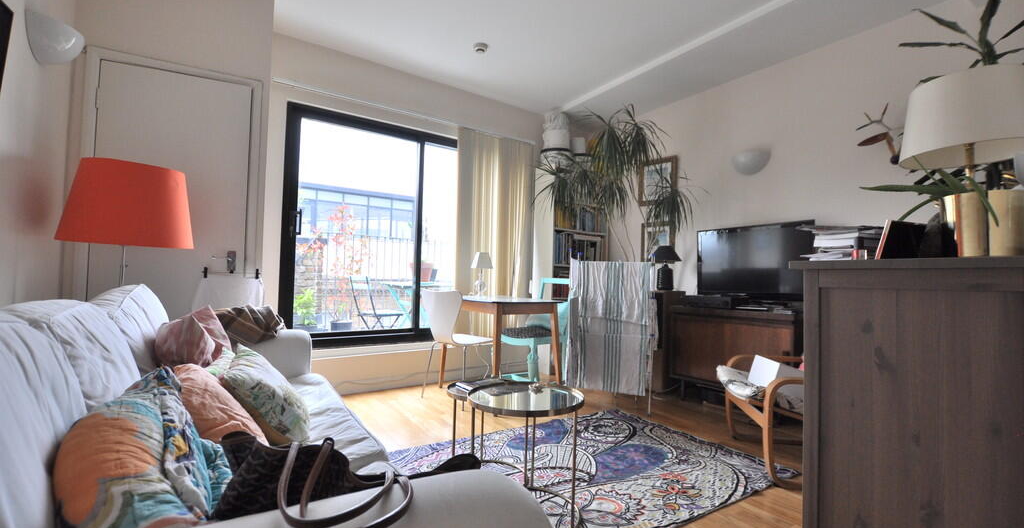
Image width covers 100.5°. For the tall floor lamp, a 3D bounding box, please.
[{"bbox_3d":[-1.657,0.252,1.835,0.450,1.360,0.450,3,-2,-34],"label":"tall floor lamp"}]

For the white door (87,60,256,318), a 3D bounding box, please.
[{"bbox_3d":[-1.780,-0.035,2.238,0.640,1.950,0.050,2,-2,-27],"label":"white door"}]

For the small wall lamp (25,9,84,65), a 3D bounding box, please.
[{"bbox_3d":[-1.769,-0.877,1.677,0.130,0.170,0.275,3,-2,-34],"label":"small wall lamp"}]

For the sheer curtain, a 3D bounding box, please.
[{"bbox_3d":[-0.138,-0.253,3.863,0.850,1.840,0.110,3,-2,-34],"label":"sheer curtain"}]

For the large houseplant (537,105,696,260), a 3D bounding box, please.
[{"bbox_3d":[0.834,-0.137,3.576,1.000,2.340,1.050,3,-2,-34],"label":"large houseplant"}]

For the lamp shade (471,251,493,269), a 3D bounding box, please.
[{"bbox_3d":[-0.248,-0.031,3.474,0.145,0.140,0.145,3,-2,-34],"label":"lamp shade"}]

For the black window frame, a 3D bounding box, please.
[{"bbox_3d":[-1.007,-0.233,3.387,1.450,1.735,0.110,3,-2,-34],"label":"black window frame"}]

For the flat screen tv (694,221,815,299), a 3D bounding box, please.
[{"bbox_3d":[1.667,0.007,2.990,0.090,0.540,0.800,3,-2,-34],"label":"flat screen tv"}]

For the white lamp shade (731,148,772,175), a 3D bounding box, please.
[{"bbox_3d":[1.754,-0.756,3.171,0.130,0.165,0.275,3,-2,-34],"label":"white lamp shade"}]

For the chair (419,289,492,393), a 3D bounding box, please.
[{"bbox_3d":[-0.360,0.604,3.222,0.460,0.800,0.510,0,-2,38],"label":"chair"}]

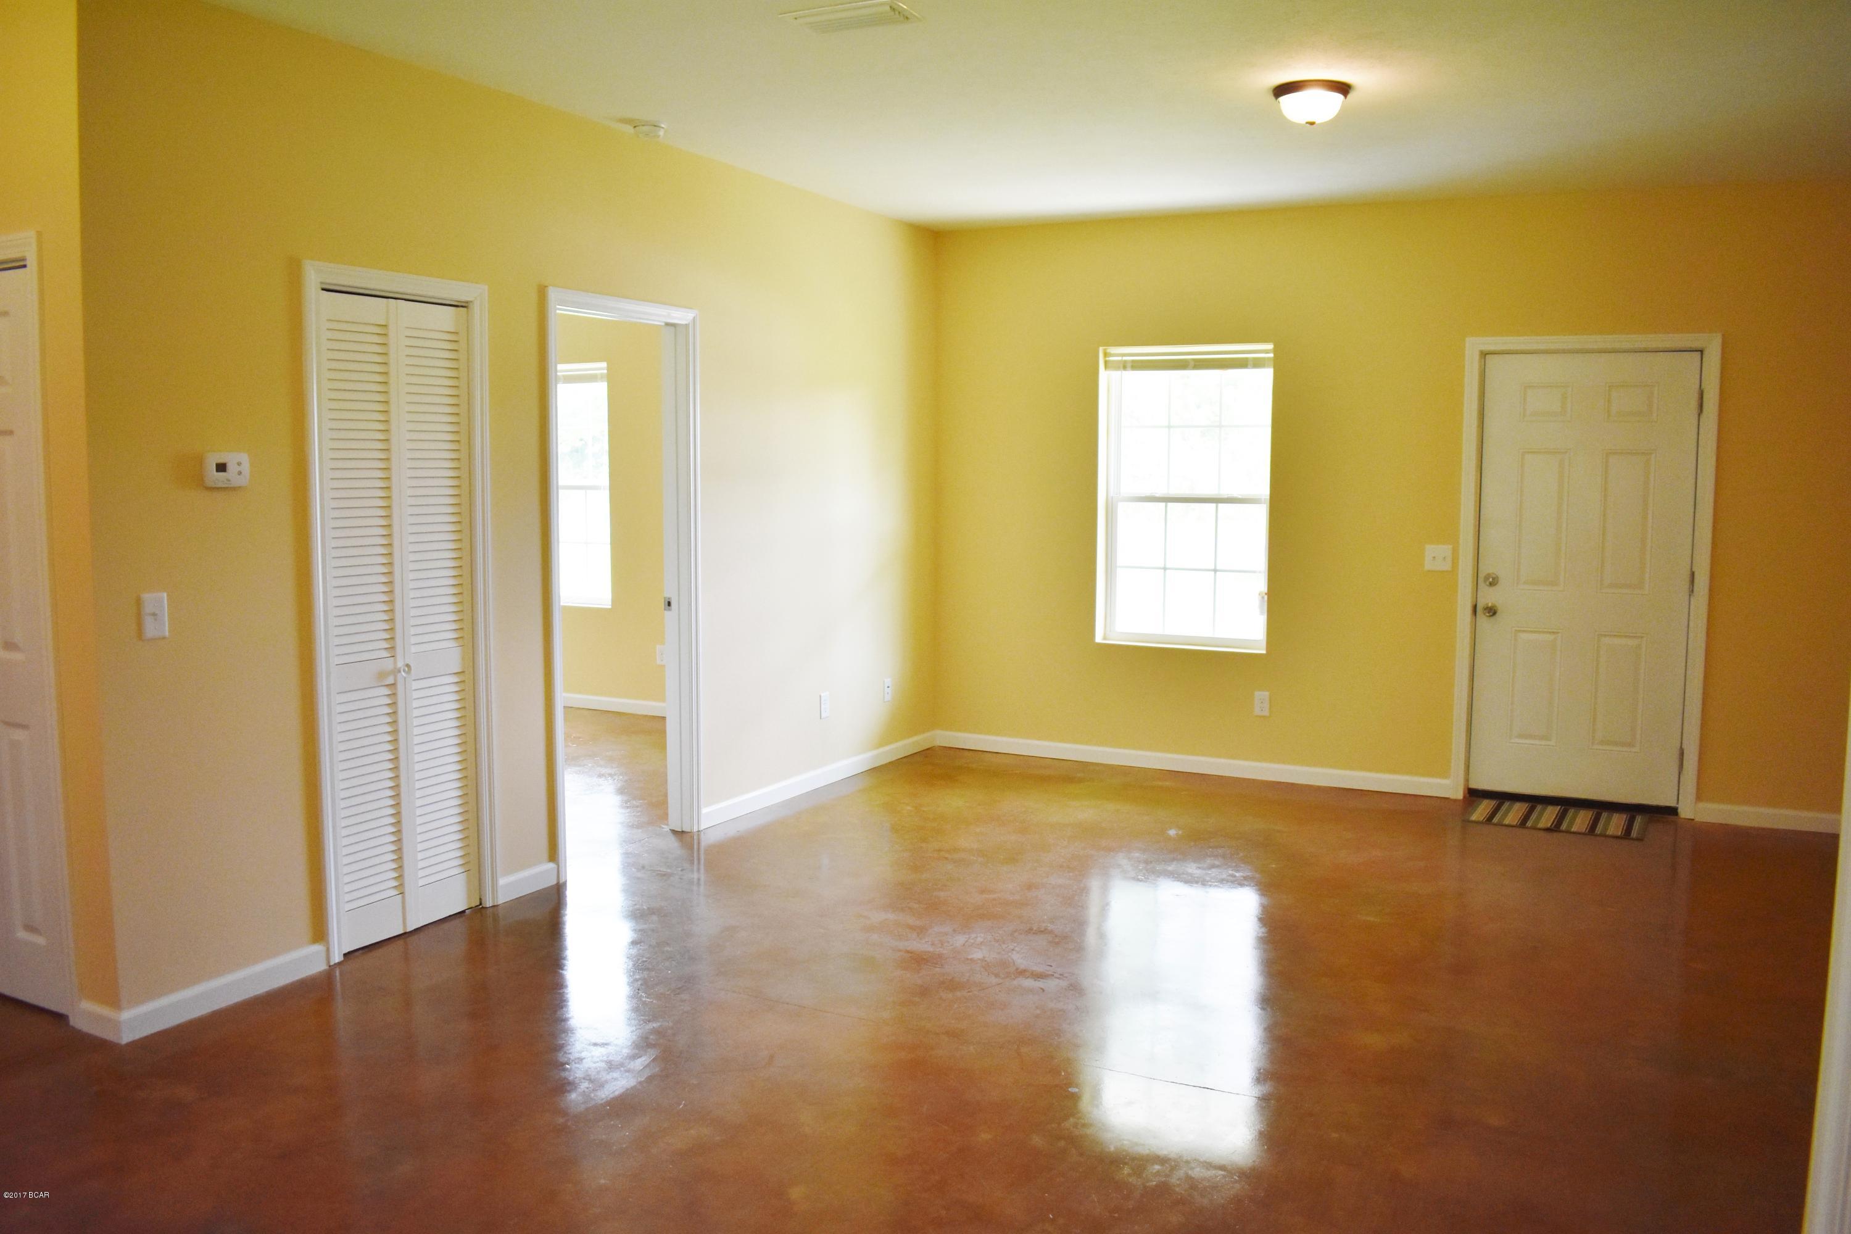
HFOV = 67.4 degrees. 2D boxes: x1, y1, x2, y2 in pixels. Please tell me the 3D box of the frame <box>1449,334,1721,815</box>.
[{"bbox_3d":[2.941,-0.179,6.237,1.023,2.127,0.130,3,7,28],"label":"frame"}]

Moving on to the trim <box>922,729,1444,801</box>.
[{"bbox_3d":[1.264,0.742,7.094,2.742,0.083,0.015,3,6,27],"label":"trim"}]

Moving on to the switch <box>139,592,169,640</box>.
[{"bbox_3d":[-2.045,-0.001,3.692,0.014,0.116,0.072,3,7,28],"label":"switch"}]

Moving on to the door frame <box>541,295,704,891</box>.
[{"bbox_3d":[-1.190,-0.132,5.344,0.136,2.141,0.870,3,6,27],"label":"door frame"}]

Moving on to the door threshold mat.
[{"bbox_3d":[2.750,0.879,6.047,0.752,0.010,0.475,3,6,27],"label":"door threshold mat"}]

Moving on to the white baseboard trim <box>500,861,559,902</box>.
[{"bbox_3d":[-1.418,0.957,5.004,0.016,0.088,0.307,3,7,28],"label":"white baseboard trim"}]

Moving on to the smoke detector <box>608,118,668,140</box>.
[{"bbox_3d":[-1.020,-1.801,5.165,0.126,0.043,0.126,3,6,27],"label":"smoke detector"}]

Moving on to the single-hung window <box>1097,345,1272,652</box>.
[{"bbox_3d":[1.323,-0.604,7.024,0.894,1.520,0.111,3,6,27],"label":"single-hung window"}]

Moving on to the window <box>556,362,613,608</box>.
[{"bbox_3d":[-2.352,-0.845,8.947,0.900,1.537,0.100,3,7,28],"label":"window"}]

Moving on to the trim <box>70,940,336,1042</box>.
[{"bbox_3d":[-2.073,1.056,4.007,0.250,0.086,0.664,3,7,28],"label":"trim"}]

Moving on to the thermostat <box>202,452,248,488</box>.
[{"bbox_3d":[-1.929,-0.410,3.853,0.030,0.094,0.134,3,7,28],"label":"thermostat"}]

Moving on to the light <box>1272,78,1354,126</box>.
[{"bbox_3d":[1.277,-1.682,4.584,0.265,0.123,0.265,3,6,27],"label":"light"}]

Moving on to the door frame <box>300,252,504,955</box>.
[{"bbox_3d":[-1.692,-0.016,4.485,0.120,2.136,0.717,3,7,28],"label":"door frame"}]

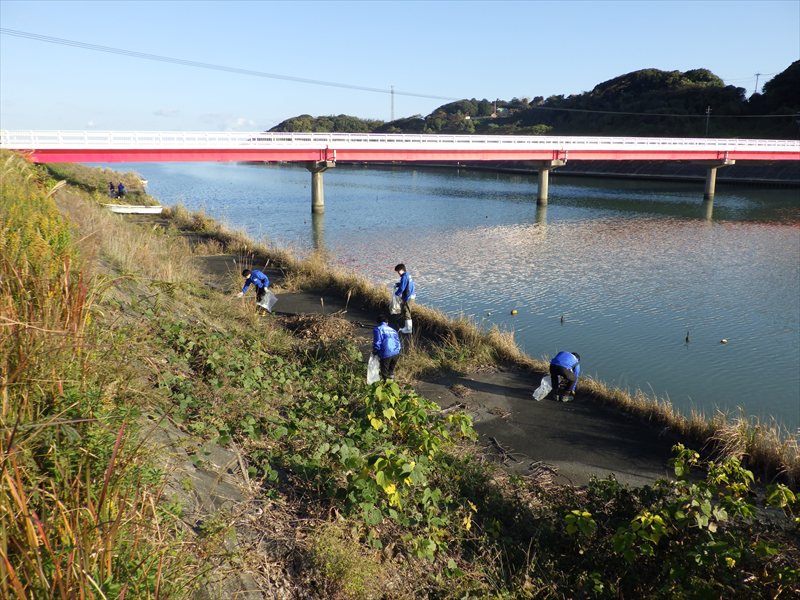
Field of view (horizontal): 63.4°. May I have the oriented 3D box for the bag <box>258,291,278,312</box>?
[{"bbox_3d":[-3.560,0.041,17.519,0.500,0.560,0.350,0,12,0],"label":"bag"}]

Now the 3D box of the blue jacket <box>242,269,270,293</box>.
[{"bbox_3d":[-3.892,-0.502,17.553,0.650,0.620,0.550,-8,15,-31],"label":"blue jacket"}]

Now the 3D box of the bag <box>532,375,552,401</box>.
[{"bbox_3d":[2.522,1.558,11.453,0.330,0.420,0.330,6,14,26],"label":"bag"}]

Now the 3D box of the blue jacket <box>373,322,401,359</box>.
[{"bbox_3d":[-0.233,0.725,11.577,0.480,0.620,0.380,-5,13,-21],"label":"blue jacket"}]

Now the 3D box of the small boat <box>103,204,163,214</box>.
[{"bbox_3d":[-20.449,-6.933,49.466,4.400,0.650,1.400,-4,13,-18],"label":"small boat"}]

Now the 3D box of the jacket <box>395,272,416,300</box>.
[{"bbox_3d":[0.133,-0.315,15.700,0.480,0.680,0.480,4,13,20],"label":"jacket"}]

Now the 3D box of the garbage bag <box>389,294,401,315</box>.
[{"bbox_3d":[-0.122,0.085,15.737,0.300,0.500,0.300,4,13,20],"label":"garbage bag"}]

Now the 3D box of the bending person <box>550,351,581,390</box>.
[{"bbox_3d":[2.957,1.349,11.561,0.460,0.880,0.620,6,14,26],"label":"bending person"}]

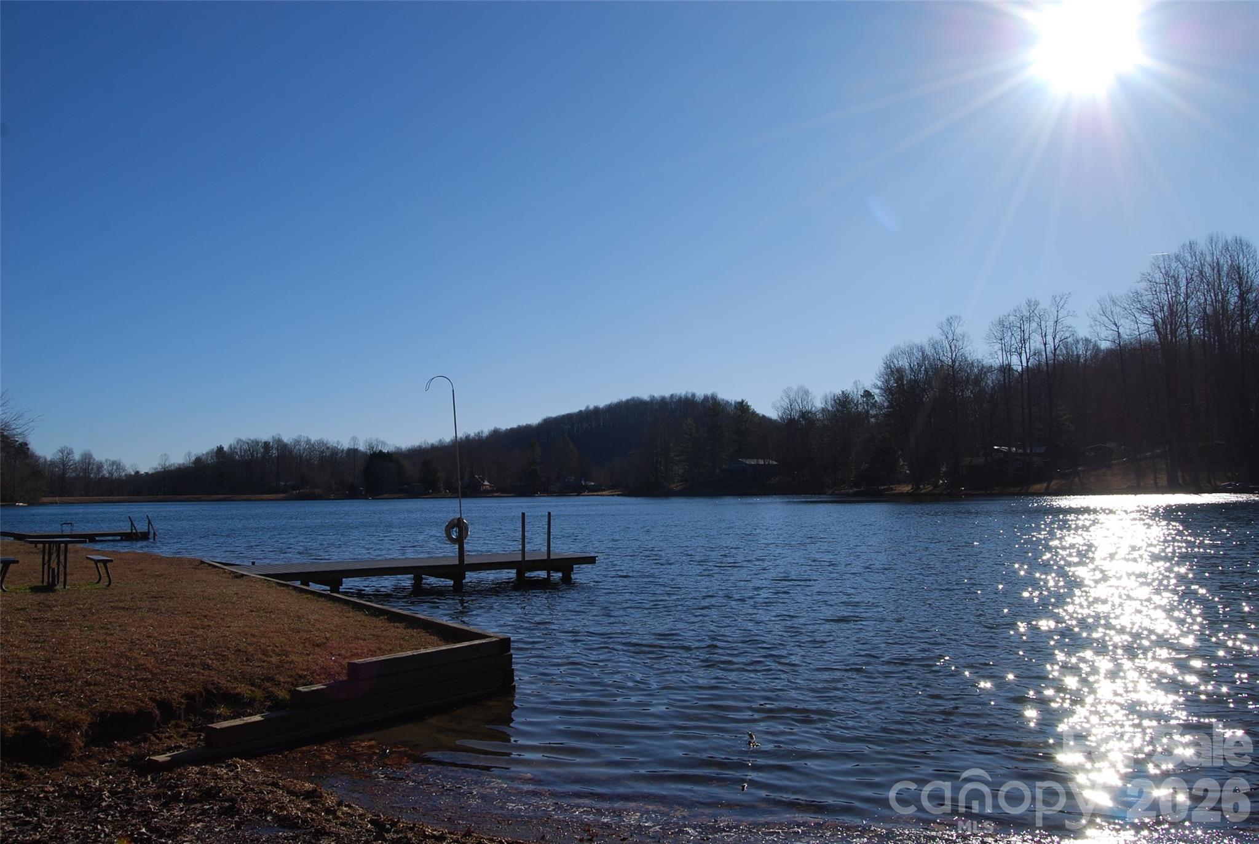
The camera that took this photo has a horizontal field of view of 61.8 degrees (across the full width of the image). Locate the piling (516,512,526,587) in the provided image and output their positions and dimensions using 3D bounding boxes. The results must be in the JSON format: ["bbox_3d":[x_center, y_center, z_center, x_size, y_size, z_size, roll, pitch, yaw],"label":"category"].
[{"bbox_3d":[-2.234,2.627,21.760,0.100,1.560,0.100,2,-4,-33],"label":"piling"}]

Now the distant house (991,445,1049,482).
[{"bbox_3d":[86.091,9.221,232.000,10.000,8.000,8.000,0,-4,-4],"label":"distant house"}]

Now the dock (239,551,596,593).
[{"bbox_3d":[-4.221,3.151,21.572,6.900,0.550,2.440,2,-4,-33],"label":"dock"}]

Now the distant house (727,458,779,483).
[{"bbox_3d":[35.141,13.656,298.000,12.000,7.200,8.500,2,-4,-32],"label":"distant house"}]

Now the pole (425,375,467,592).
[{"bbox_3d":[-3.596,1.214,20.605,0.800,4.260,0.200,-1,-4,0],"label":"pole"}]

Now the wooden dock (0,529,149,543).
[{"bbox_3d":[-24.121,5.035,45.397,5.690,0.420,2.440,2,-5,-39],"label":"wooden dock"}]

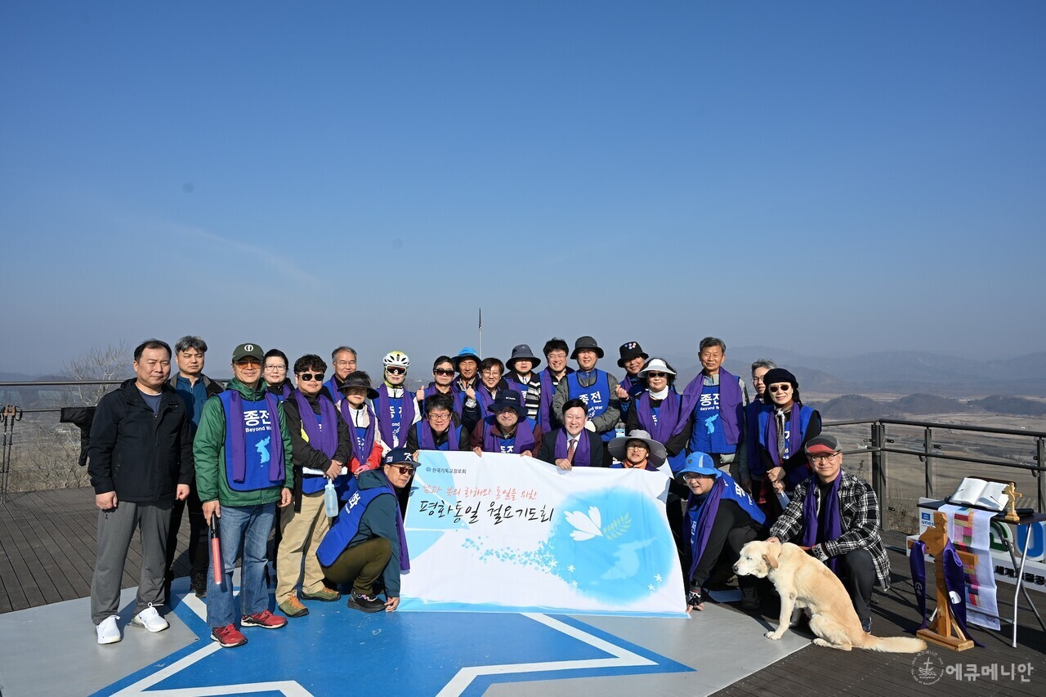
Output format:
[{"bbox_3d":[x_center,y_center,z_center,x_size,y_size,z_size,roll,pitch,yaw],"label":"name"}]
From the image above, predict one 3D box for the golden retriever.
[{"bbox_3d":[1.775,1.420,4.090,0.980,0.550,0.350,-1,-2,22],"label":"golden retriever"}]

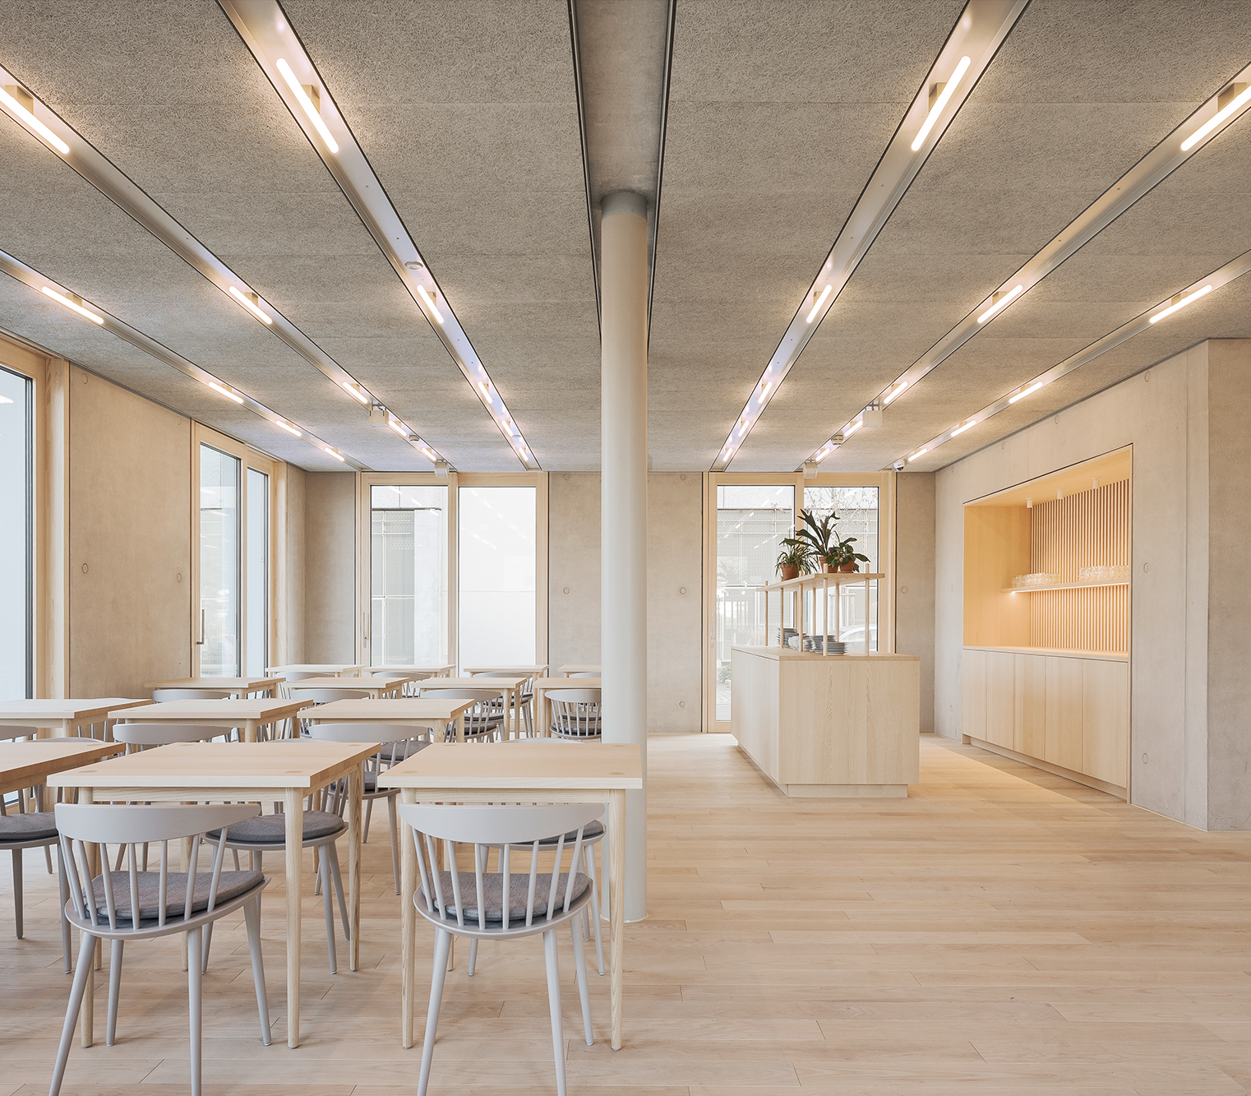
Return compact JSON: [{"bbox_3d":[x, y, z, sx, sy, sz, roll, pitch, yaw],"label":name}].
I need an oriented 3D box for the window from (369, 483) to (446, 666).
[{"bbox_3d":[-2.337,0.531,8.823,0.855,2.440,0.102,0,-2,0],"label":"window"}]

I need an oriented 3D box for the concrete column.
[{"bbox_3d":[0.000,0.045,3.264,0.184,2.846,0.184,0,-2,0],"label":"concrete column"}]

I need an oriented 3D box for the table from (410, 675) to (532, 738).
[{"bbox_3d":[-1.099,1.331,5.885,0.714,0.755,0.643,0,-4,0],"label":"table"}]

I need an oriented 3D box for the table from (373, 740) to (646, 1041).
[{"bbox_3d":[-0.306,1.010,2.480,0.700,0.750,0.615,0,-3,0],"label":"table"}]

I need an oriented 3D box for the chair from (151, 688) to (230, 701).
[{"bbox_3d":[-2.780,1.280,5.390,0.520,0.735,0.450,0,-3,0],"label":"chair"}]

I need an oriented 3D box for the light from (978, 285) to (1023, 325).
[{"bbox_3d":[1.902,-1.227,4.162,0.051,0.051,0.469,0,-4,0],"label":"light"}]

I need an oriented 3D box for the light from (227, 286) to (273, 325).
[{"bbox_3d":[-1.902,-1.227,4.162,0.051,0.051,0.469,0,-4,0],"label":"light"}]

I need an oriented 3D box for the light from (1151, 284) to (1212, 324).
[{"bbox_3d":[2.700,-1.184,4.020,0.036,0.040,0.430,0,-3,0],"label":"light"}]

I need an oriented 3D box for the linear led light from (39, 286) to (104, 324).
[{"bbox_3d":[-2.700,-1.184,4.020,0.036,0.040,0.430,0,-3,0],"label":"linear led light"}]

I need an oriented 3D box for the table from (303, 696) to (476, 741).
[{"bbox_3d":[-1.165,1.168,4.121,0.714,0.755,0.643,0,-4,0],"label":"table"}]

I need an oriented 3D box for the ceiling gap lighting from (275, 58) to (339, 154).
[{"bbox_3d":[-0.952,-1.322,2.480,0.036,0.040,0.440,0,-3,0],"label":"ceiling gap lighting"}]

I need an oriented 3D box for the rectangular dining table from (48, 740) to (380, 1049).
[{"bbox_3d":[-1.196,1.021,2.519,0.709,0.755,0.643,0,-4,0],"label":"rectangular dining table"}]

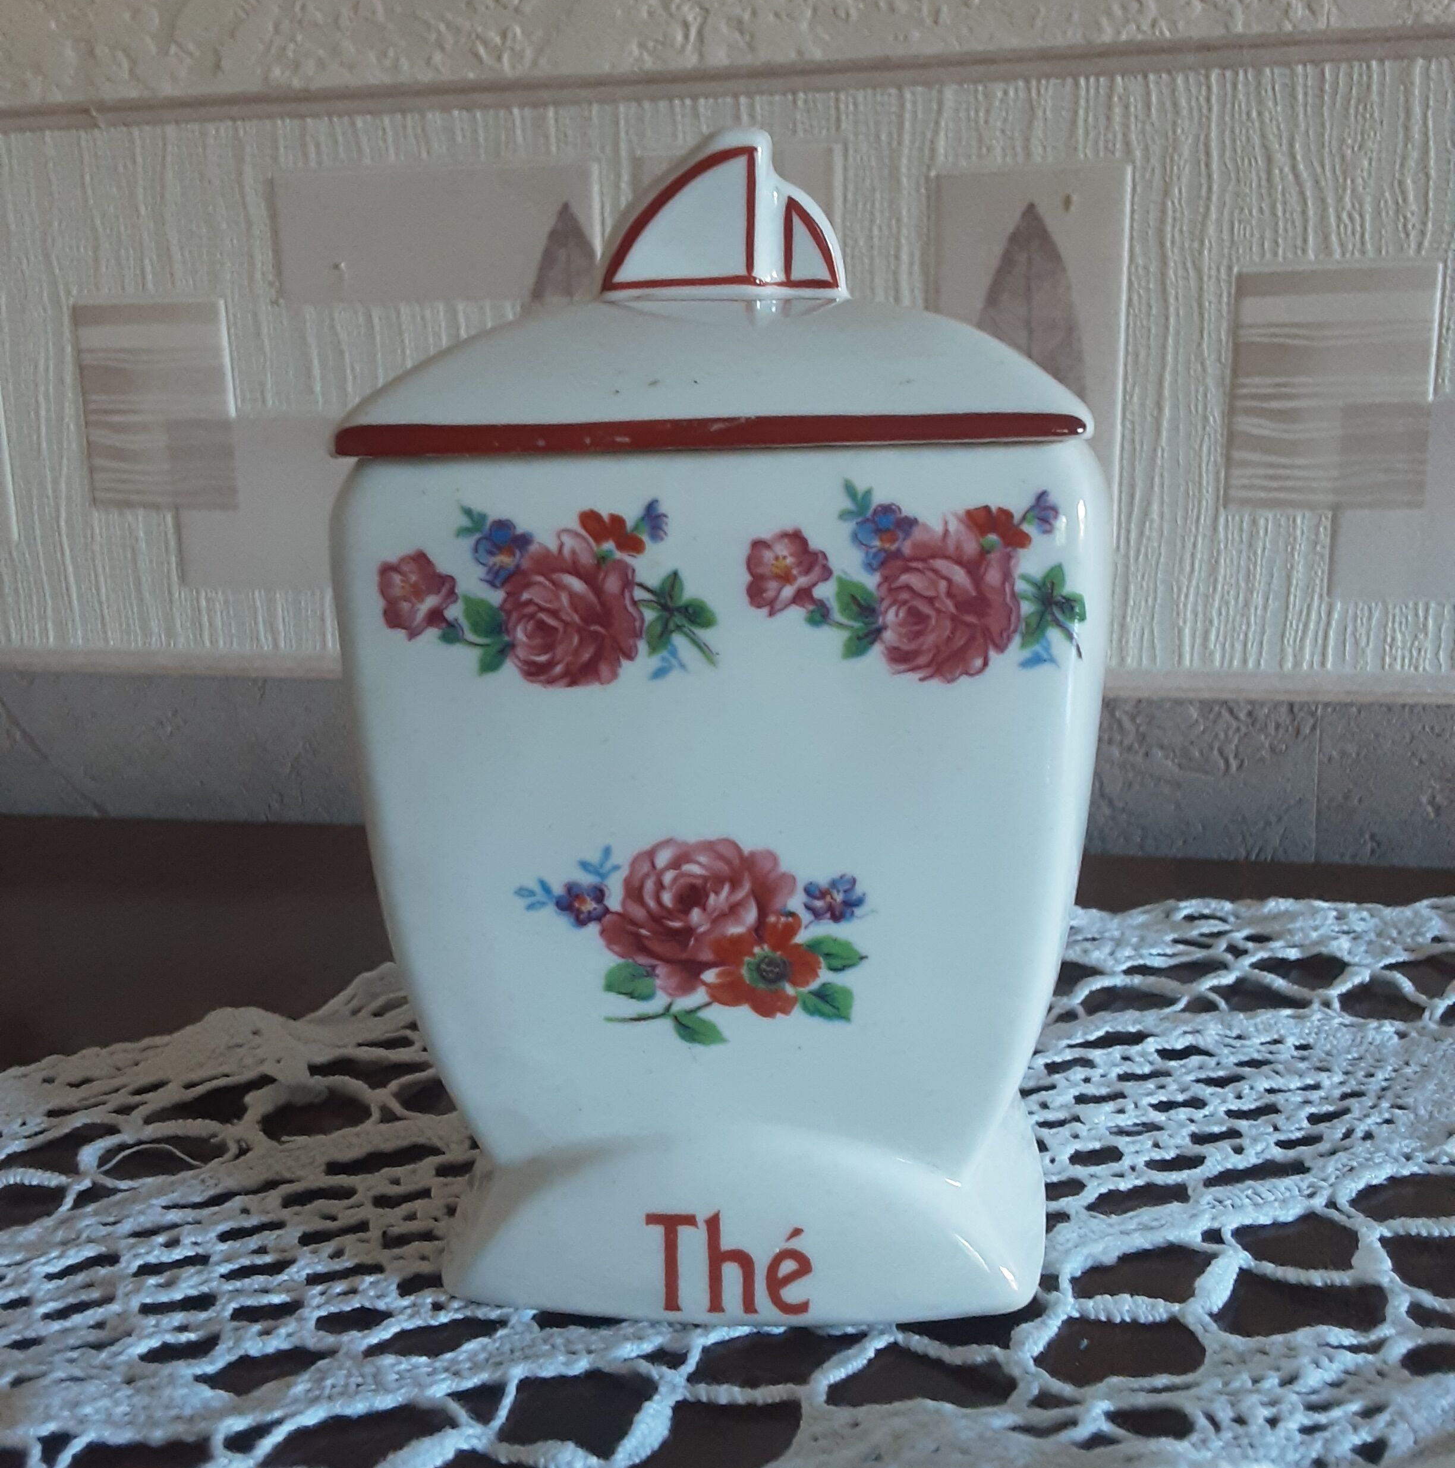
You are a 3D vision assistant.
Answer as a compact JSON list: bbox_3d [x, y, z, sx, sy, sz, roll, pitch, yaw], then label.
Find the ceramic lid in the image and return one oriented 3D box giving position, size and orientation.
[{"bbox_3d":[-0.003,-0.082,0.289,0.124,0.057,0.084,0,11,3],"label":"ceramic lid"}]

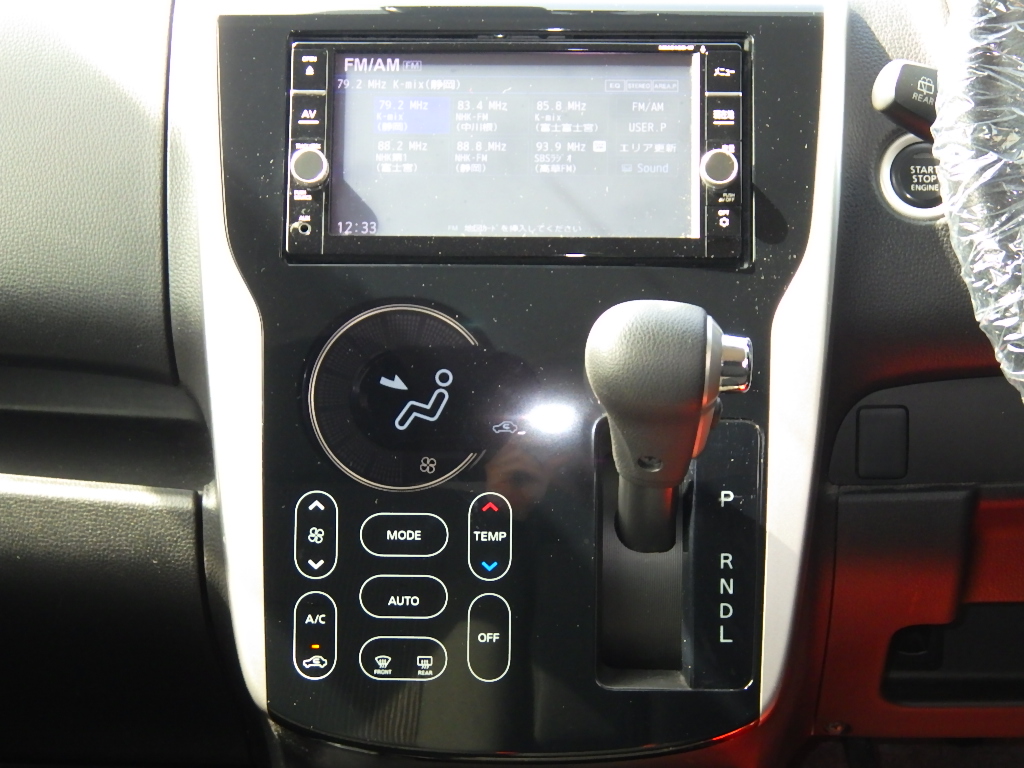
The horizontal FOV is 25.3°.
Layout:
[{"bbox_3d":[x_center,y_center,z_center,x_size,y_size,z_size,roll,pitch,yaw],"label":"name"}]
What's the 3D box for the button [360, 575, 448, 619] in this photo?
[{"bbox_3d":[-0.046,0.090,0.969,0.037,0.019,0.004,1,-1,0],"label":"button"}]

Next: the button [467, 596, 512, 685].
[{"bbox_3d":[-0.009,0.108,0.969,0.019,0.037,0.004,1,-1,0],"label":"button"}]

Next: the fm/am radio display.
[{"bbox_3d":[0.002,-0.103,0.990,0.159,0.083,0.010,1,-9,2],"label":"fm/am radio display"}]

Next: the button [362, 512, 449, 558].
[{"bbox_3d":[-0.046,0.064,0.969,0.037,0.019,0.004,1,-1,0],"label":"button"}]

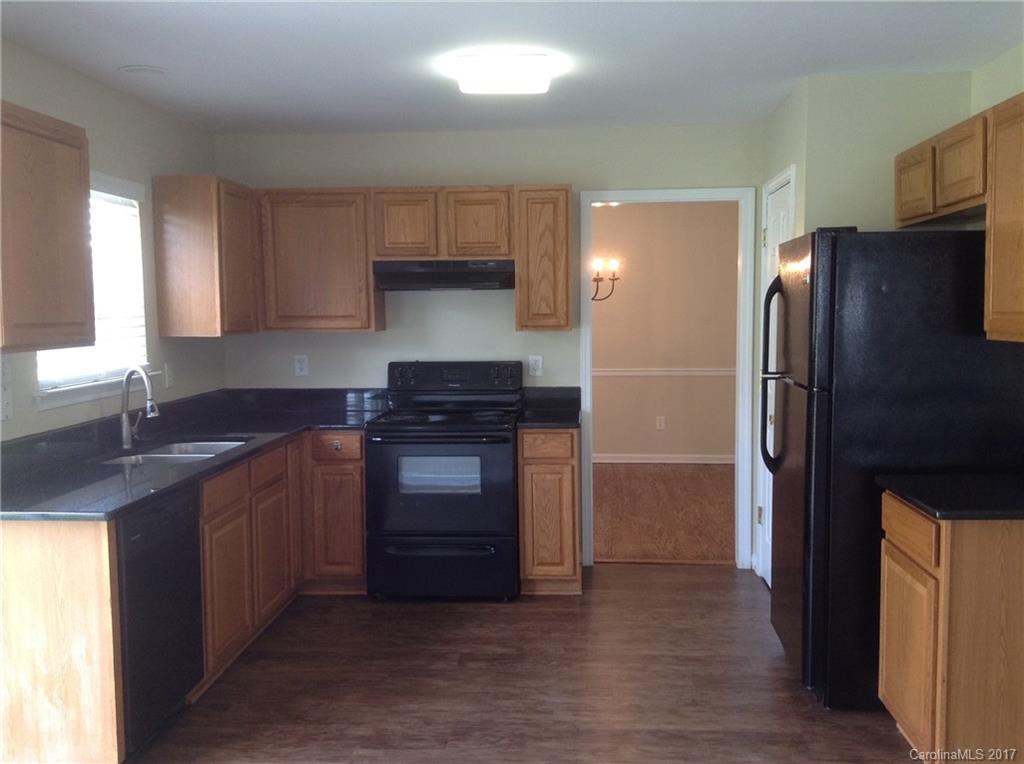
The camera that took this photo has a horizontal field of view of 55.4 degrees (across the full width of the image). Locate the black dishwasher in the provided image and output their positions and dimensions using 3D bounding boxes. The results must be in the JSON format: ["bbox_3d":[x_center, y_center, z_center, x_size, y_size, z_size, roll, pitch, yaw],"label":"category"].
[{"bbox_3d":[-1.463,0.816,3.368,0.601,0.865,0.615,0,5,4],"label":"black dishwasher"}]

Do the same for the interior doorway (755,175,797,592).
[{"bbox_3d":[1.377,0.041,4.844,0.140,2.106,0.749,0,5,4],"label":"interior doorway"}]

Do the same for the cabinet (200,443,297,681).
[{"bbox_3d":[-1.419,0.740,4.226,0.631,0.876,1.110,0,5,4],"label":"cabinet"}]

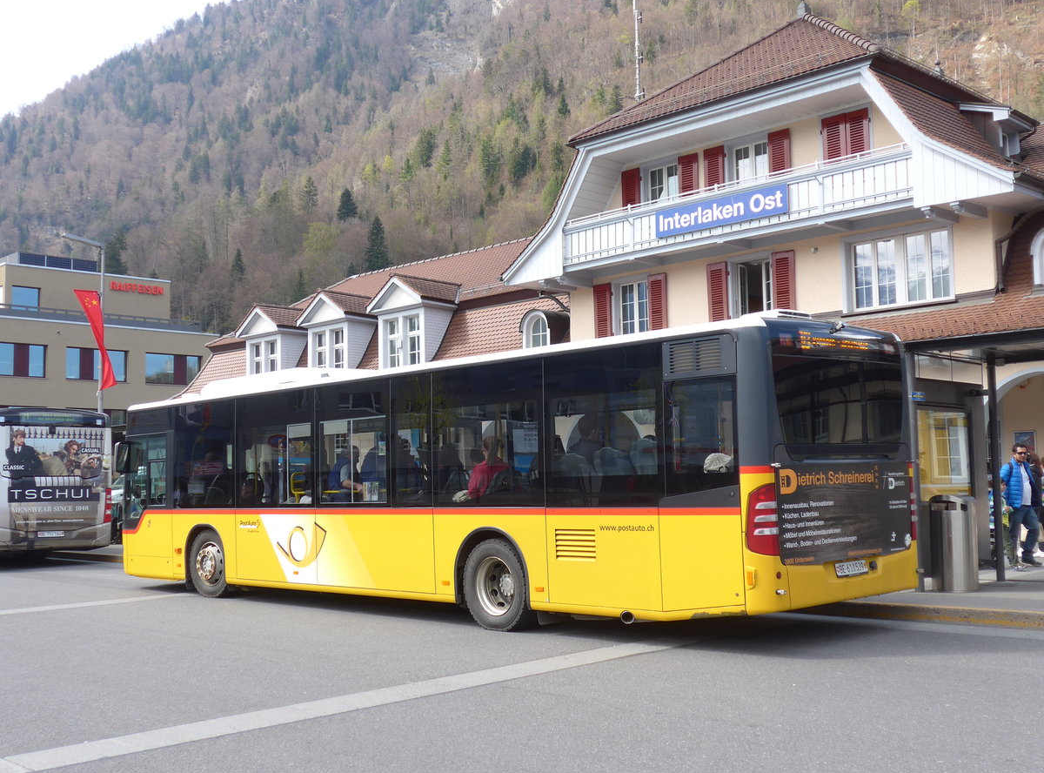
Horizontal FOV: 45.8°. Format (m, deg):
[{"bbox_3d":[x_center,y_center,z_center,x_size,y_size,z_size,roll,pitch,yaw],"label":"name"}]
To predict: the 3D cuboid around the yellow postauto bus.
[{"bbox_3d":[-1.146,1.109,15.082,2.580,3.080,11.930,2,-6,-42],"label":"yellow postauto bus"}]

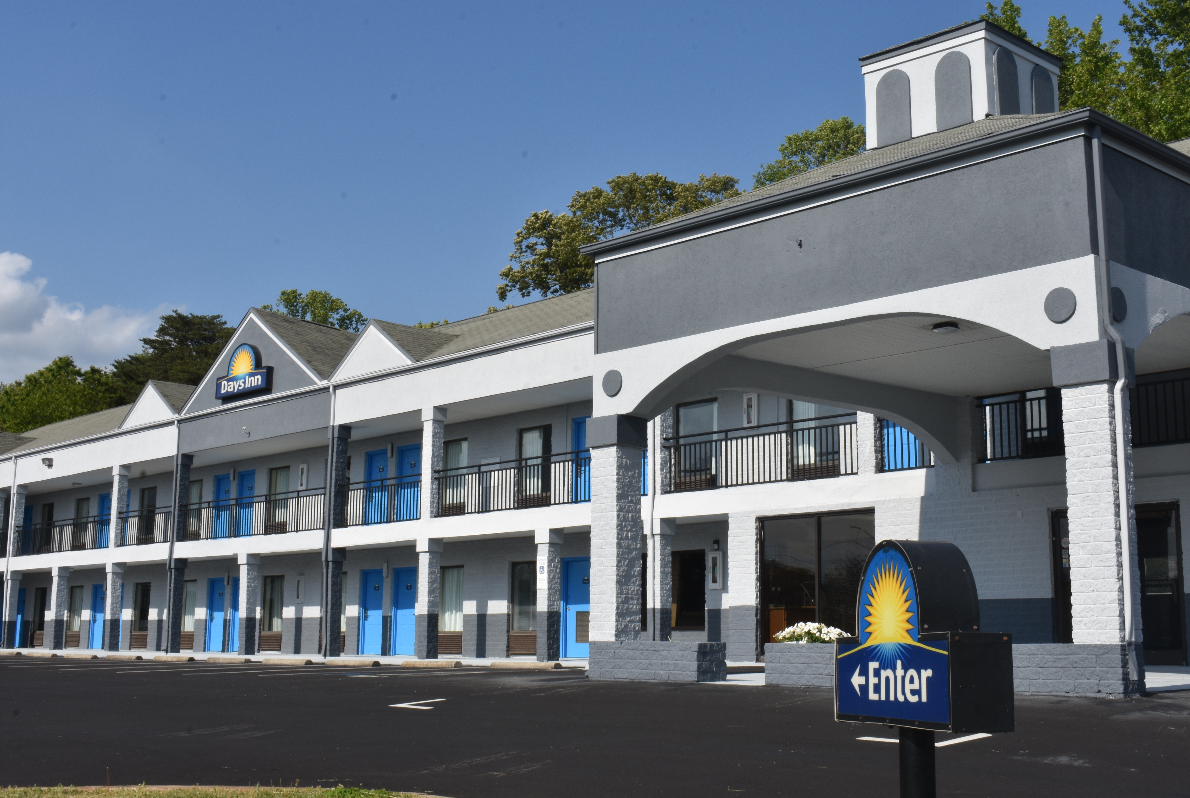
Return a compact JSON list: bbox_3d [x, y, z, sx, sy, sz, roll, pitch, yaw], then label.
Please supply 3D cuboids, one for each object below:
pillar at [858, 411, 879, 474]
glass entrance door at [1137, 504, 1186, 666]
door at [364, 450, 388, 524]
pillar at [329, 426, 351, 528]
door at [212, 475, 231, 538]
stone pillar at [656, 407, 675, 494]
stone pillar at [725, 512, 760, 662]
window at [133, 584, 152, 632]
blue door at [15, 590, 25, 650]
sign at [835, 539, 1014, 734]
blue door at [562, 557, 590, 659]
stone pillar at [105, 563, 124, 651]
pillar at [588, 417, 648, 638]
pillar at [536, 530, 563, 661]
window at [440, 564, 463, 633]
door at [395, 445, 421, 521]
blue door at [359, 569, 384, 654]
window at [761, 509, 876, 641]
[{"bbox_3d":[4.312,0.011,21.764,0.340,2.380,0.350,10,-14,-43],"label":"pillar"},{"bbox_3d":[7.490,2.472,18.656,0.120,2.160,0.920,9,-13,-42],"label":"glass entrance door"},{"bbox_3d":[-5.301,2.287,33.640,0.100,2.020,0.920,10,-14,-43],"label":"door"},{"bbox_3d":[-6.025,1.852,32.687,0.410,2.380,0.410,9,-13,-42],"label":"pillar"},{"bbox_3d":[-10.733,3.219,40.051,0.090,2.069,1.019,9,-13,-43],"label":"door"},{"bbox_3d":[1.177,0.561,24.945,0.350,2.380,0.350,10,-14,-43],"label":"stone pillar"},{"bbox_3d":[2.539,3.128,23.067,0.360,2.430,0.600,10,-14,-43],"label":"stone pillar"},{"bbox_3d":[-13.893,6.414,42.788,0.090,1.516,1.092,9,-13,-43],"label":"window"},{"bbox_3d":[-19.774,7.540,47.817,0.100,2.020,0.920,10,-14,-43],"label":"blue door"},{"bbox_3d":[1.253,0.911,5.425,0.240,0.711,1.039,3,-11,-12],"label":"sign"},{"bbox_3d":[-0.322,4.217,28.094,0.100,2.020,0.920,10,-14,-43],"label":"blue door"},{"bbox_3d":[-14.121,6.097,40.720,0.404,2.565,0.404,9,-13,-43],"label":"stone pillar"},{"bbox_3d":[0.251,1.544,16.347,0.510,2.580,0.510,9,-13,-42],"label":"pillar"},{"bbox_3d":[-0.875,3.740,26.499,0.370,2.500,0.370,10,-14,-43],"label":"pillar"},{"bbox_3d":[-3.293,4.613,32.049,0.090,1.522,1.093,9,-13,-43],"label":"window"},{"bbox_3d":[-4.496,2.158,33.732,0.090,2.069,1.019,9,-13,-43],"label":"door"},{"bbox_3d":[-5.437,5.216,34.180,0.090,2.069,1.019,9,-13,-43],"label":"blue door"},{"bbox_3d":[3.500,2.903,22.015,0.120,2.280,2.320,10,-14,-43],"label":"window"}]

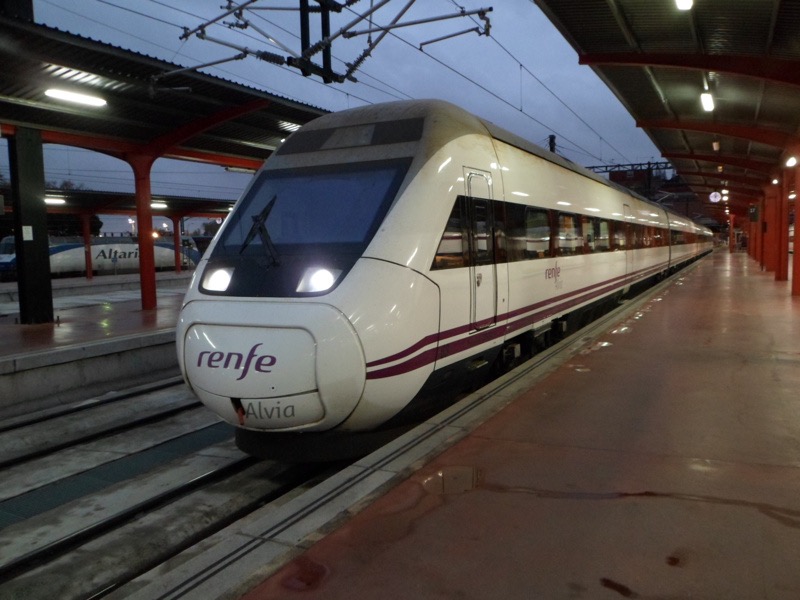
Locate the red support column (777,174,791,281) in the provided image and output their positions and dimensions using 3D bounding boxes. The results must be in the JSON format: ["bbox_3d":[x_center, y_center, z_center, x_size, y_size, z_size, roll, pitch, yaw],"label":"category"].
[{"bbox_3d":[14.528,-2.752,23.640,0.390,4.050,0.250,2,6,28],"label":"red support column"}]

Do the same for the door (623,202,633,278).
[{"bbox_3d":[6.731,-1.717,18.397,0.130,2.100,1.150,2,6,28],"label":"door"}]

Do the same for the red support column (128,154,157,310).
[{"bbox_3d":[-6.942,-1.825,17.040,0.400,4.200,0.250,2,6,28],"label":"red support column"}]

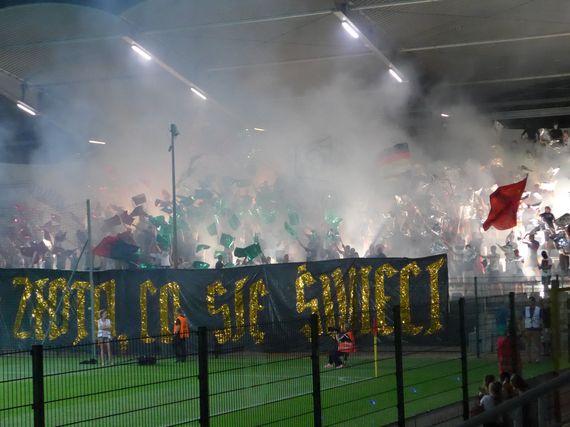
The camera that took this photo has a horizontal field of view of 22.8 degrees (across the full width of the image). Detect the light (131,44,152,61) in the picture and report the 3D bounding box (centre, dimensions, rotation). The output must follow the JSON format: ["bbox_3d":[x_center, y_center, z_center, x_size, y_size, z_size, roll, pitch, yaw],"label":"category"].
[{"bbox_3d":[-6.326,-7.085,62.446,0.200,0.150,1.500,-3,-17,26],"label":"light"}]

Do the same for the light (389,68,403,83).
[{"bbox_3d":[4.883,-6.094,62.548,0.200,0.150,1.500,-3,-17,26],"label":"light"}]

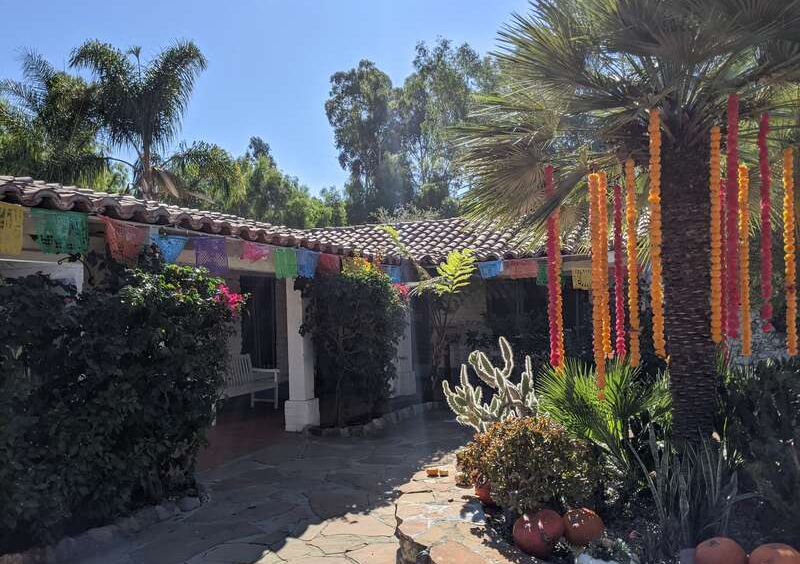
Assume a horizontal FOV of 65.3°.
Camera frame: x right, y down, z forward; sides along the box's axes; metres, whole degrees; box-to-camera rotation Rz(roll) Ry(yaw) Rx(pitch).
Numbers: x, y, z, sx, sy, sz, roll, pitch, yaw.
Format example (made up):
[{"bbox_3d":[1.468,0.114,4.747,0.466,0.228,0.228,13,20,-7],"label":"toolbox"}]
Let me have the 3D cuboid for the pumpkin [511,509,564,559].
[{"bbox_3d":[0.633,1.149,2.850,0.230,0.220,0.230,-1,-2,0],"label":"pumpkin"}]

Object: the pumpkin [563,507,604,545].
[{"bbox_3d":[0.991,1.327,3.380,0.235,0.200,0.235,-1,-1,0],"label":"pumpkin"}]

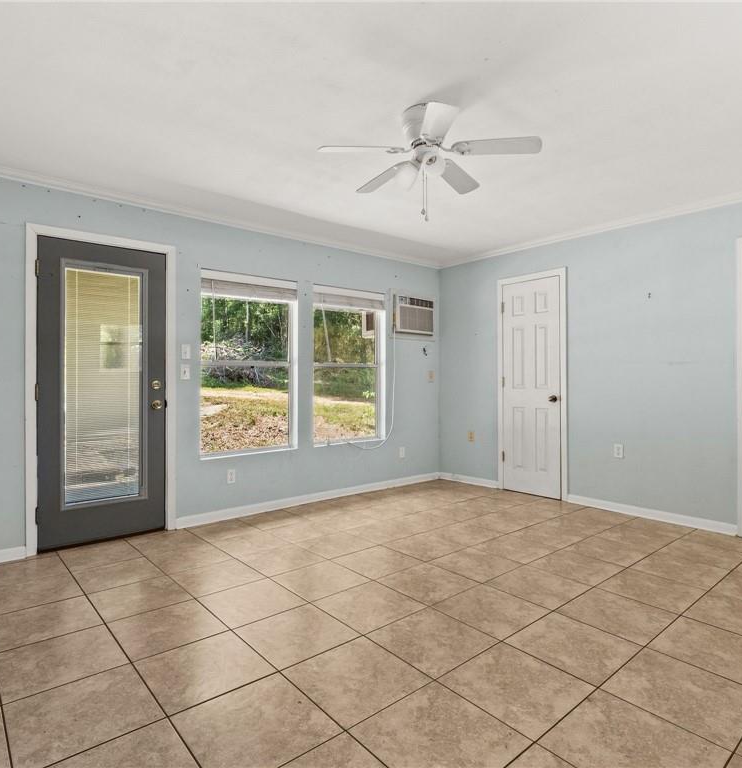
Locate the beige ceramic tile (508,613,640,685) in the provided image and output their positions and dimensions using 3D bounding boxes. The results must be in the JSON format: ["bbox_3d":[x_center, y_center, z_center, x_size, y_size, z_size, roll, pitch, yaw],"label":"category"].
[{"bbox_3d":[0.838,1.085,1.958,0.402,0.015,0.402,0,0,-40],"label":"beige ceramic tile"}]

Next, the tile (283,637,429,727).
[{"bbox_3d":[-0.055,1.090,1.757,0.405,0.012,0.405,0,0,-40],"label":"tile"}]

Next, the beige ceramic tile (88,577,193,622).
[{"bbox_3d":[-1.169,1.090,2.403,0.405,0.012,0.405,0,0,-40],"label":"beige ceramic tile"}]

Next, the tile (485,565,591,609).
[{"bbox_3d":[0.910,1.113,2.588,0.405,0.013,0.405,-1,1,-40],"label":"tile"}]

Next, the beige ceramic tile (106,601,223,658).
[{"bbox_3d":[-0.928,1.117,2.168,0.405,0.013,0.405,-1,1,-40],"label":"beige ceramic tile"}]

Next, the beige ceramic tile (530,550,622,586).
[{"bbox_3d":[1.219,1.090,2.804,0.405,0.012,0.405,0,0,-40],"label":"beige ceramic tile"}]

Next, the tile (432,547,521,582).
[{"bbox_3d":[0.636,1.099,2.879,0.411,0.012,0.403,-1,1,-42],"label":"tile"}]

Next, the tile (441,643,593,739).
[{"bbox_3d":[0.537,1.119,1.753,0.406,0.012,0.404,-1,1,-40],"label":"tile"}]

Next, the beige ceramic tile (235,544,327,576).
[{"bbox_3d":[-0.559,1.104,2.982,0.405,0.013,0.405,-1,1,-40],"label":"beige ceramic tile"}]

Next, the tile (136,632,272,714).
[{"bbox_3d":[-0.653,1.123,1.866,0.405,0.013,0.405,-1,1,-40],"label":"tile"}]

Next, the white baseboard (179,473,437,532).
[{"bbox_3d":[-0.336,1.037,4.408,2.857,0.077,0.015,0,0,-40],"label":"white baseboard"}]

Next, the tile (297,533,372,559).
[{"bbox_3d":[-0.232,1.090,3.201,0.405,0.012,0.405,0,0,-40],"label":"tile"}]

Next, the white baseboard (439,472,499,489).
[{"bbox_3d":[1.032,1.028,5.021,0.700,0.075,0.015,1,1,44],"label":"white baseboard"}]

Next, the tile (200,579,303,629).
[{"bbox_3d":[-0.590,1.085,2.350,0.402,0.015,0.402,0,0,-41],"label":"tile"}]

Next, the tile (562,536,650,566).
[{"bbox_3d":[1.530,1.084,3.059,0.402,0.015,0.402,0,0,-40],"label":"tile"}]

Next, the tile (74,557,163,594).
[{"bbox_3d":[-1.478,1.105,2.771,0.405,0.013,0.405,-1,1,-40],"label":"tile"}]

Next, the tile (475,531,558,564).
[{"bbox_3d":[0.952,1.090,3.110,0.405,0.012,0.405,0,0,-40],"label":"tile"}]

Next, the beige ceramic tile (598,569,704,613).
[{"bbox_3d":[1.470,1.085,2.485,0.402,0.015,0.402,0,0,-40],"label":"beige ceramic tile"}]

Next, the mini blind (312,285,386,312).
[{"bbox_3d":[-0.197,-0.802,4.463,0.815,0.170,0.060,-1,1,-38],"label":"mini blind"}]

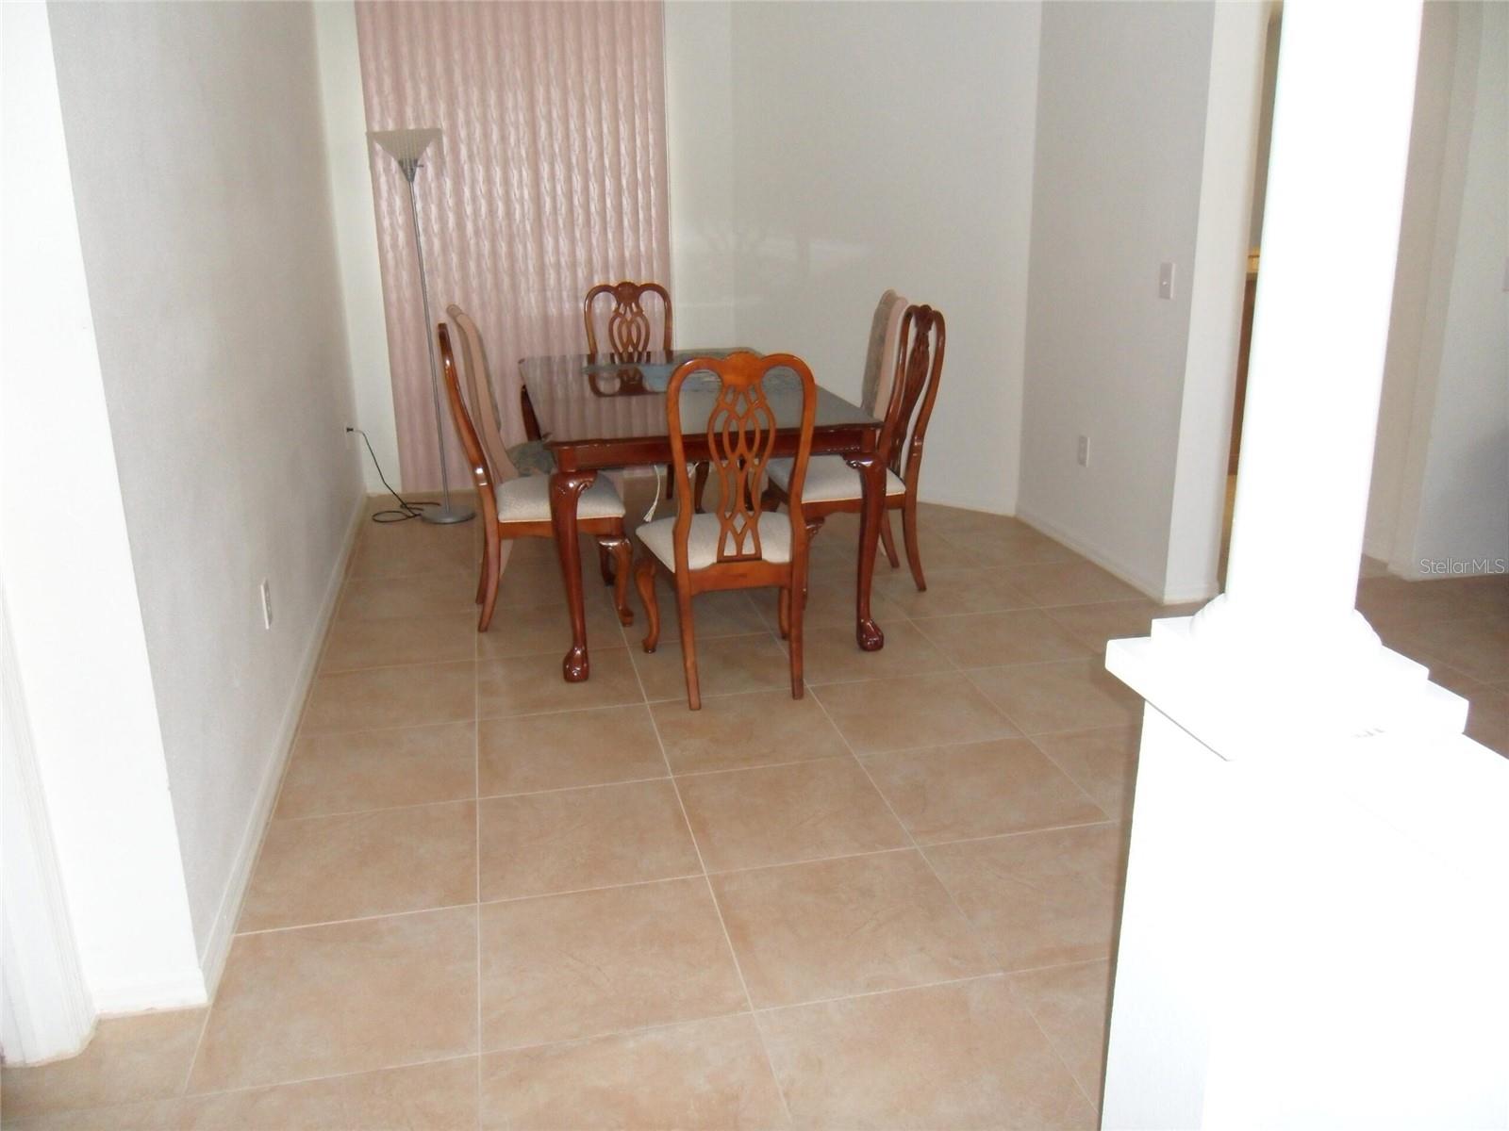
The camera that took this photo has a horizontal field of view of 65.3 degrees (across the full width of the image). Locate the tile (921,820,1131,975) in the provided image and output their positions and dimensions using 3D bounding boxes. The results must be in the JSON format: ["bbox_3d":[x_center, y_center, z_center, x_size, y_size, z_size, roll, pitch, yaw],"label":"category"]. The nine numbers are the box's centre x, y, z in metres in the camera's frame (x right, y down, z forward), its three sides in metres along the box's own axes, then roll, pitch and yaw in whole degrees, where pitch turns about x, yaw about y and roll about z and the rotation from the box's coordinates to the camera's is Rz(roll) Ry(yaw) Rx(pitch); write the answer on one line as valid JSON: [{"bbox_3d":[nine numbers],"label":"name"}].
[{"bbox_3d":[0.661,0.700,2.516,0.488,0.010,0.488,-4,17,-12],"label":"tile"}]

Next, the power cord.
[{"bbox_3d":[-1.742,-0.448,5.672,0.410,0.405,0.342,-4,17,-12],"label":"power cord"}]

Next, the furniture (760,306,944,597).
[{"bbox_3d":[0.383,-0.442,4.498,0.599,1.062,0.508,-5,18,-14],"label":"furniture"}]

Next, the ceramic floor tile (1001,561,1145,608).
[{"bbox_3d":[1.280,0.079,4.768,0.475,0.010,0.485,-4,18,-12],"label":"ceramic floor tile"}]

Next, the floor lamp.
[{"bbox_3d":[-1.494,-1.061,5.384,0.310,1.748,0.310,-5,18,-12],"label":"floor lamp"}]

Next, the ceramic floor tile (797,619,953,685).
[{"bbox_3d":[0.367,0.295,3.967,0.508,0.010,0.483,-5,18,-12],"label":"ceramic floor tile"}]

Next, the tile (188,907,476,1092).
[{"bbox_3d":[-0.765,0.804,2.216,0.488,0.010,0.488,-4,17,-12],"label":"tile"}]

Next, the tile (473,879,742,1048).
[{"bbox_3d":[-0.307,0.813,2.449,0.510,0.010,0.505,-4,18,-12],"label":"tile"}]

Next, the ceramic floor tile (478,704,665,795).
[{"bbox_3d":[-0.525,0.527,3.376,0.510,0.010,0.505,-4,18,-12],"label":"ceramic floor tile"}]

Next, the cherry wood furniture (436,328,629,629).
[{"bbox_3d":[-0.777,-0.336,4.166,0.620,1.044,0.517,-4,17,-12],"label":"cherry wood furniture"}]

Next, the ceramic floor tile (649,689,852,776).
[{"bbox_3d":[-0.021,0.489,3.483,0.510,0.010,0.505,-4,18,-12],"label":"ceramic floor tile"}]

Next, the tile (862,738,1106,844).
[{"bbox_3d":[0.581,0.581,3.070,0.508,0.010,0.483,-5,18,-12],"label":"tile"}]

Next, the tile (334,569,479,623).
[{"bbox_3d":[-1.333,0.126,4.547,0.508,0.010,0.483,-5,18,-12],"label":"tile"}]

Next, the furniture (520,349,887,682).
[{"bbox_3d":[-0.304,-0.315,4.611,1.076,0.771,1.882,-5,18,-12],"label":"furniture"}]

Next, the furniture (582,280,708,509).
[{"bbox_3d":[-0.540,-0.776,5.618,0.527,1.044,0.644,-4,17,-12],"label":"furniture"}]

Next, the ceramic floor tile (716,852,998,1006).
[{"bbox_3d":[0.186,0.734,2.416,0.488,0.010,0.488,-4,17,-12],"label":"ceramic floor tile"}]

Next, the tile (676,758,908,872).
[{"bbox_3d":[0.088,0.632,3.020,0.510,0.010,0.505,-4,18,-12],"label":"tile"}]

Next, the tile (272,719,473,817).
[{"bbox_3d":[-1.030,0.564,3.268,0.510,0.010,0.505,-4,18,-12],"label":"tile"}]

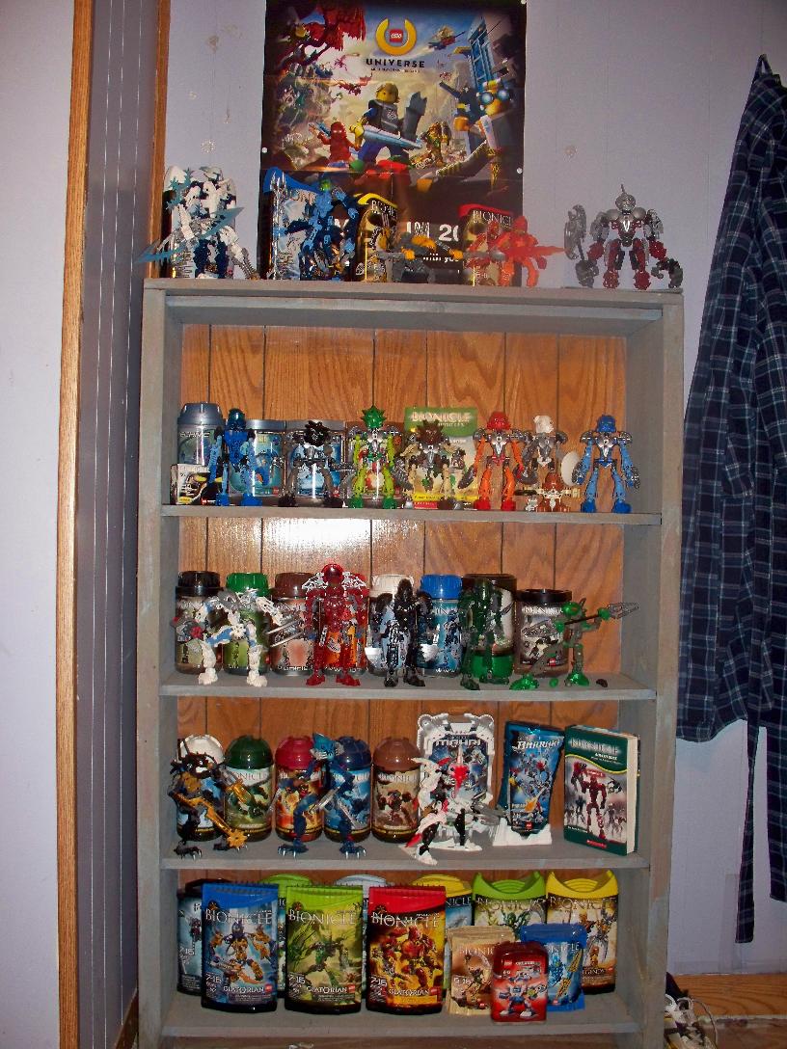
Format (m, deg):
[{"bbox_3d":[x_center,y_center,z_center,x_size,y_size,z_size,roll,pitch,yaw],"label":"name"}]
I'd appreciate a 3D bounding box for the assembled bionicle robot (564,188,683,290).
[{"bbox_3d":[0.395,-0.489,1.820,0.198,0.171,0.090,1,1,-4],"label":"assembled bionicle robot"}]

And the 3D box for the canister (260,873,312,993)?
[{"bbox_3d":[-0.192,0.736,1.915,0.124,0.218,0.072,1,1,-3],"label":"canister"}]

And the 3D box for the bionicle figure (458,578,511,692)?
[{"bbox_3d":[0.156,0.190,1.840,0.088,0.187,0.085,1,1,-19],"label":"bionicle figure"}]

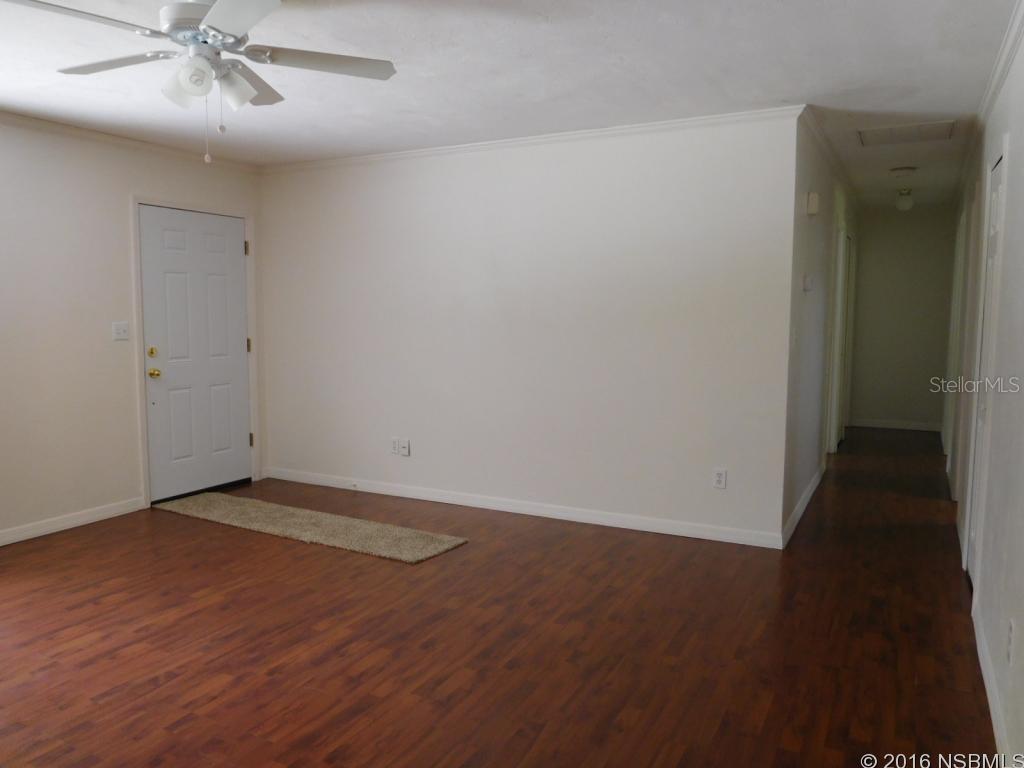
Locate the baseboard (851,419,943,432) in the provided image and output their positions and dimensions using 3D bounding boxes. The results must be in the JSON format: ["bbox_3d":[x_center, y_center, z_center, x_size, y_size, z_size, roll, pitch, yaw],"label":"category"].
[{"bbox_3d":[4.319,0.482,8.345,0.925,0.085,0.020,3,6,28],"label":"baseboard"}]

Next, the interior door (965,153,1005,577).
[{"bbox_3d":[2.266,-0.014,3.516,0.040,2.050,0.650,3,6,28],"label":"interior door"}]

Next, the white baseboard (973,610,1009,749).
[{"bbox_3d":[1.764,1.056,2.744,0.015,0.090,1.300,3,6,28],"label":"white baseboard"}]

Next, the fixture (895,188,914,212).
[{"bbox_3d":[3.523,-1.647,6.647,0.180,0.210,0.180,3,6,28],"label":"fixture"}]

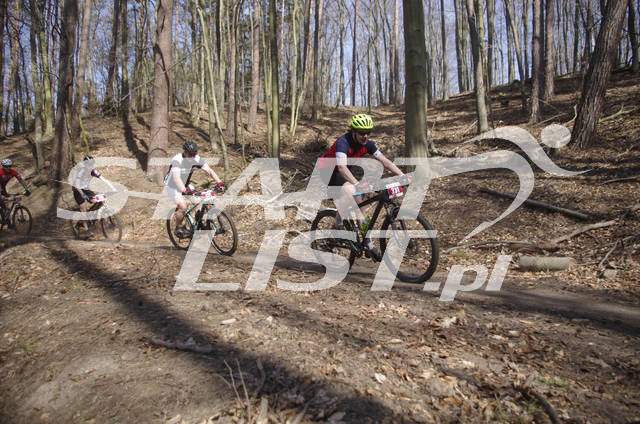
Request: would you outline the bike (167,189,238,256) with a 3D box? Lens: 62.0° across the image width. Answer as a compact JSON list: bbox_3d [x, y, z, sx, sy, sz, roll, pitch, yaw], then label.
[{"bbox_3d":[-1.905,0.155,8.405,1.870,1.040,0.720,1,13,42],"label":"bike"}]

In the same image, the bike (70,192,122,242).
[{"bbox_3d":[-4.726,0.153,11.193,1.868,1.040,0.720,-1,8,36],"label":"bike"}]

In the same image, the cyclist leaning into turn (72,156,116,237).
[{"bbox_3d":[-4.749,-0.310,11.140,0.820,1.640,0.580,-1,8,36],"label":"cyclist leaning into turn"}]

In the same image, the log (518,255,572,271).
[{"bbox_3d":[2.484,0.568,5.850,0.570,0.165,0.170,0,0,15],"label":"log"}]

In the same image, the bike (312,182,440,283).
[{"bbox_3d":[0.478,0.194,5.556,0.720,1.040,1.862,-11,6,-39],"label":"bike"}]

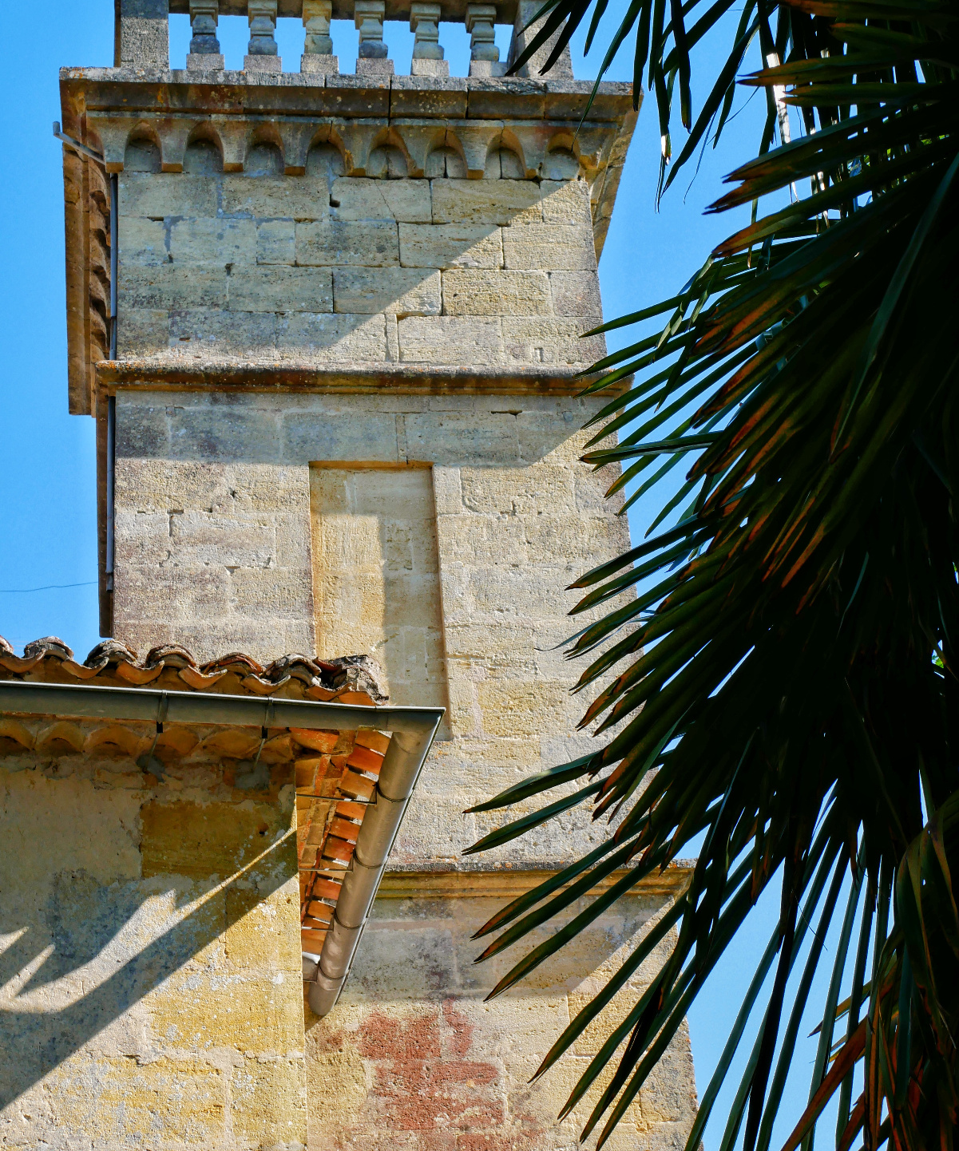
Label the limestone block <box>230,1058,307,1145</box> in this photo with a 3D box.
[{"bbox_3d":[-0.731,1.812,7.434,0.246,0.285,0.320,4,-31,-14],"label":"limestone block"}]

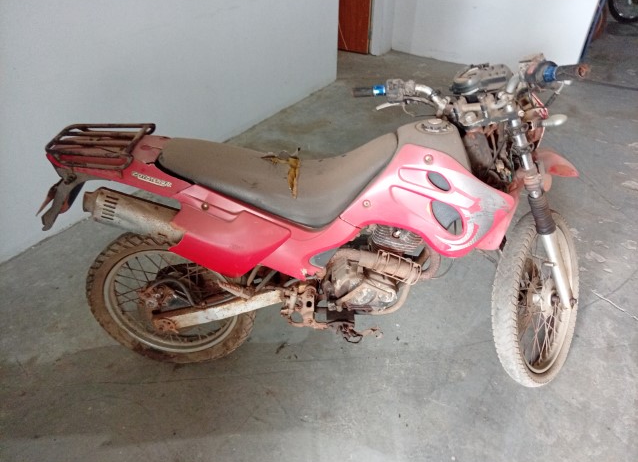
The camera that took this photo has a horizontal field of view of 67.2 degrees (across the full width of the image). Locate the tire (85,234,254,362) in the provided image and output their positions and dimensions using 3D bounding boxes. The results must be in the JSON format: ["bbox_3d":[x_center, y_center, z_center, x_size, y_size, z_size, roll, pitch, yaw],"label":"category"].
[{"bbox_3d":[-0.542,0.258,1.793,0.620,0.620,0.105,0,30,0],"label":"tire"}]

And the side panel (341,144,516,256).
[{"bbox_3d":[0.312,-0.084,1.429,0.495,0.350,0.125,0,30,0],"label":"side panel"}]

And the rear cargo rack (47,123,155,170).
[{"bbox_3d":[-0.667,-0.262,1.488,0.265,0.085,0.250,0,30,0],"label":"rear cargo rack"}]

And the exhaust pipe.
[{"bbox_3d":[-0.541,-0.047,1.449,0.340,0.110,0.110,15,29,-8],"label":"exhaust pipe"}]

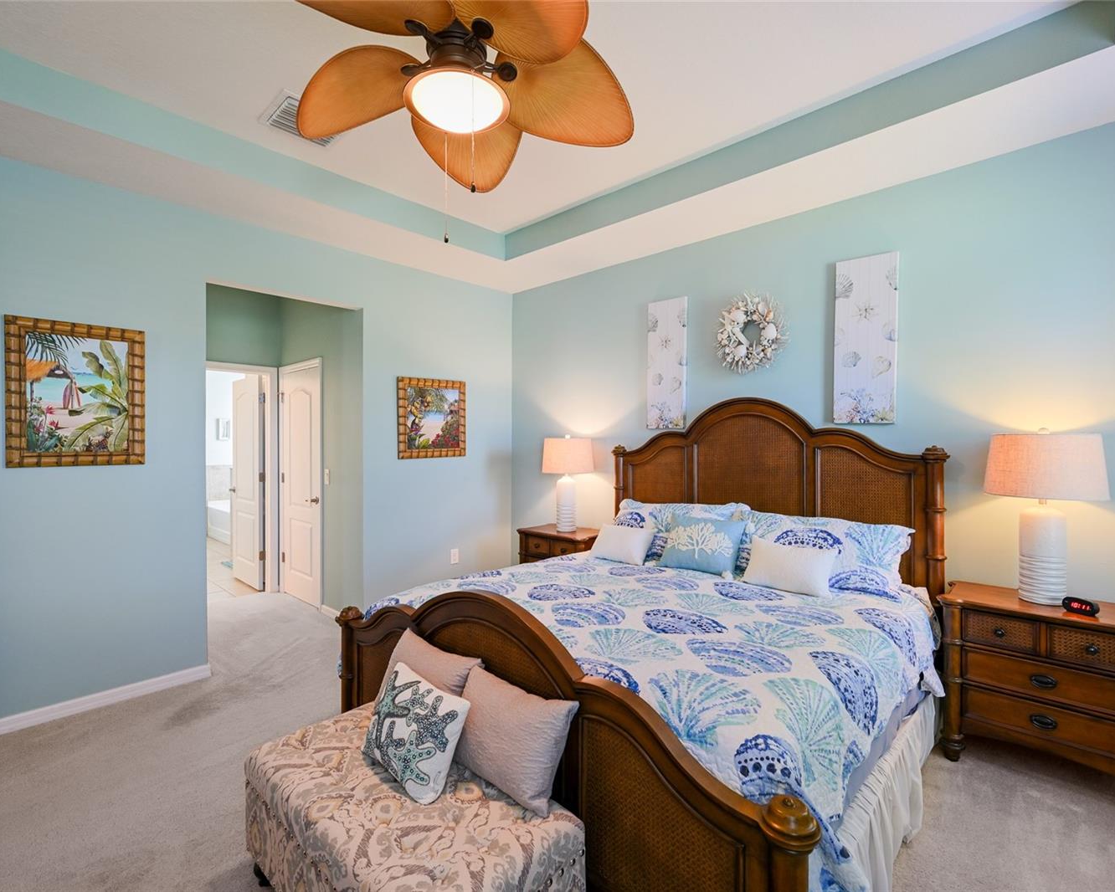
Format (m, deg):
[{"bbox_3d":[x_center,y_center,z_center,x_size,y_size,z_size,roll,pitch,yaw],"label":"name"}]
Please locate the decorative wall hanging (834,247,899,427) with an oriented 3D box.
[{"bbox_3d":[1.710,-0.579,2.886,0.305,0.920,0.035,1,1,43],"label":"decorative wall hanging"}]

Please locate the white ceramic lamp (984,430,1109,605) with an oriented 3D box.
[{"bbox_3d":[2.105,0.298,2.255,0.400,0.742,0.400,1,1,43],"label":"white ceramic lamp"}]

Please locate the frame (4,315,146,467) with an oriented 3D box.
[{"bbox_3d":[-2.479,-0.263,2.704,0.030,0.730,0.525,1,1,43],"label":"frame"}]

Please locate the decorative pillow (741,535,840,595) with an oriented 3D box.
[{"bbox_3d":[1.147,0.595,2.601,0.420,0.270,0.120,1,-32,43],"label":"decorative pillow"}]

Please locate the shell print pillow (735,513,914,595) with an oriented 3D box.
[{"bbox_3d":[1.385,0.542,2.830,0.880,0.400,0.170,1,-31,43],"label":"shell print pillow"}]

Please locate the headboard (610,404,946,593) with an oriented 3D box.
[{"bbox_3d":[1.181,0.535,3.288,2.080,1.677,0.110,1,1,43],"label":"headboard"}]

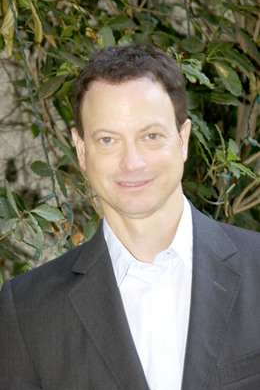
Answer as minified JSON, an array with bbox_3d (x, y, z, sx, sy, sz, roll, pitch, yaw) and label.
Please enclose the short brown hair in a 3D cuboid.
[{"bbox_3d":[0.000,-0.127,1.940,0.160,0.172,0.195,-4,2,-2],"label":"short brown hair"}]

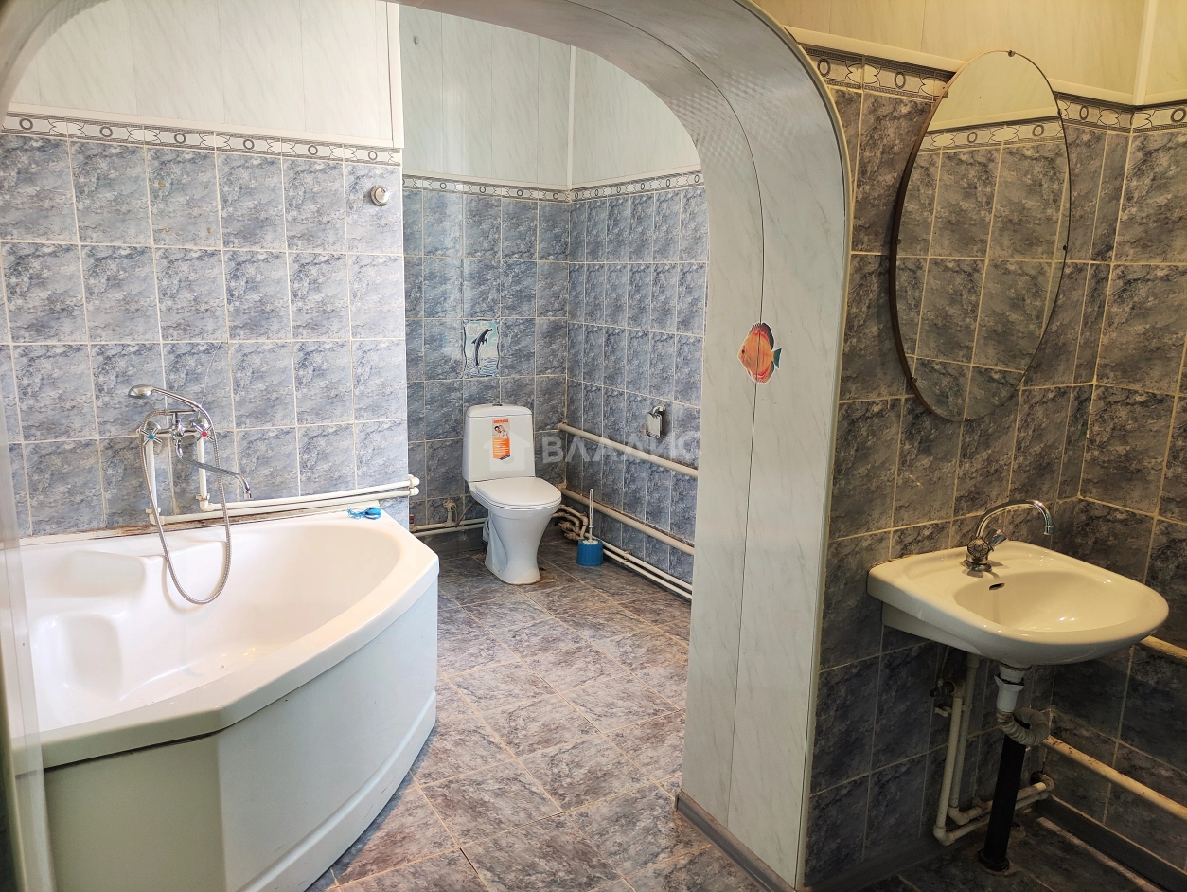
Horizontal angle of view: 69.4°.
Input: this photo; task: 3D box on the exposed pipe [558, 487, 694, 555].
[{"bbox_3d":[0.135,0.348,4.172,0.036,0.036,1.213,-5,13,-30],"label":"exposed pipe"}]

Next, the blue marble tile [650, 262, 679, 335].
[{"bbox_3d":[0.322,-0.660,3.834,0.010,0.300,0.200,-5,13,-30],"label":"blue marble tile"}]

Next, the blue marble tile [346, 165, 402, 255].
[{"bbox_3d":[-0.771,-0.834,3.034,0.200,0.300,0.010,-5,13,-28],"label":"blue marble tile"}]

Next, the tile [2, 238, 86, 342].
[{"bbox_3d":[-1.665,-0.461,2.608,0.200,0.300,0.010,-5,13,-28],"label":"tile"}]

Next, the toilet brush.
[{"bbox_3d":[-0.010,0.407,4.370,0.139,0.386,0.139,1,11,0],"label":"toilet brush"}]

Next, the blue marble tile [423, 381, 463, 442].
[{"bbox_3d":[-0.756,-0.183,4.368,0.200,0.300,0.010,-5,13,-28],"label":"blue marble tile"}]

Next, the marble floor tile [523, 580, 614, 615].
[{"bbox_3d":[-0.106,0.689,3.817,0.300,0.010,0.300,-5,13,-30],"label":"marble floor tile"}]

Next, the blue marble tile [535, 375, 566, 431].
[{"bbox_3d":[-0.233,-0.230,4.650,0.183,0.300,0.010,-5,13,-30],"label":"blue marble tile"}]

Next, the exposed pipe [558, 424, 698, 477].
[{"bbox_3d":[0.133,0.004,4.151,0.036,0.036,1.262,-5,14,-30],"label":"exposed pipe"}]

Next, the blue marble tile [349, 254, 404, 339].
[{"bbox_3d":[-0.783,-0.538,3.100,0.200,0.300,0.010,-5,13,-29],"label":"blue marble tile"}]

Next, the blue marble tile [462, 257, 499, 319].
[{"bbox_3d":[-0.566,-0.794,4.347,0.200,0.300,0.010,-5,13,-28],"label":"blue marble tile"}]

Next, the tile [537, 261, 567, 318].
[{"bbox_3d":[-0.217,-0.824,4.549,0.188,0.300,0.010,-5,13,-28],"label":"tile"}]

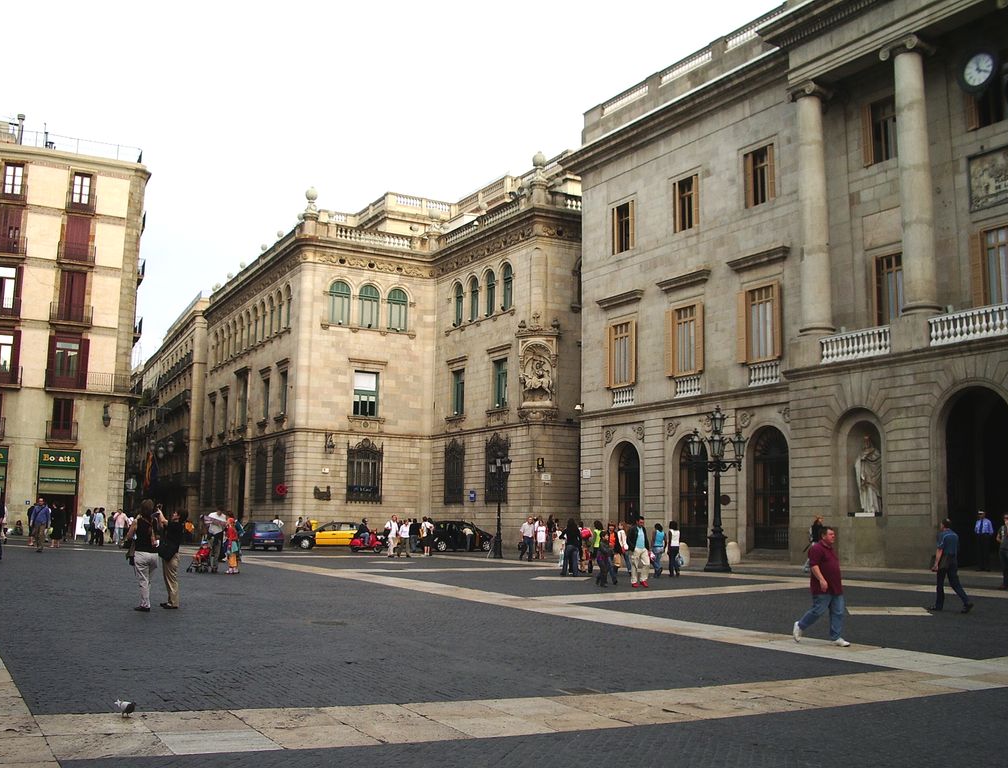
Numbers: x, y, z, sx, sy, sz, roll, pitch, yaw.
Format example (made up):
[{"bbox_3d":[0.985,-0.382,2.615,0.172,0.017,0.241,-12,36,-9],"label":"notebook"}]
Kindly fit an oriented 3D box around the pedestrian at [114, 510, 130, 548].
[{"bbox_3d":[-17.847,6.722,48.500,0.550,1.700,0.400,-1,-8,10],"label":"pedestrian"}]

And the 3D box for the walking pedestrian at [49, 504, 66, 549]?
[{"bbox_3d":[-17.288,5.486,40.000,0.550,1.660,0.420,2,-8,-10],"label":"walking pedestrian"}]

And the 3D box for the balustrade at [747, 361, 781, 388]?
[{"bbox_3d":[9.986,-0.364,39.692,0.250,0.800,1.650,6,-9,-30],"label":"balustrade"}]

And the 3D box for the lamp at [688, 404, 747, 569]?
[{"bbox_3d":[7.073,3.462,34.300,1.930,5.450,1.930,-1,-9,12],"label":"lamp"}]

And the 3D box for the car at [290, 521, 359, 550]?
[{"bbox_3d":[-8.648,7.814,53.300,4.400,1.430,1.740,4,-9,-19],"label":"car"}]

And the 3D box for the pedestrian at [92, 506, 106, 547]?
[{"bbox_3d":[-17.775,6.284,45.500,0.380,1.720,0.480,-4,-9,30],"label":"pedestrian"}]

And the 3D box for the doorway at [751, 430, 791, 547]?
[{"bbox_3d":[10.081,3.881,38.881,0.500,4.620,2.000,6,-10,-32],"label":"doorway"}]

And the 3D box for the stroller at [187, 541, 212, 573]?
[{"bbox_3d":[-8.617,4.881,29.300,0.720,0.920,0.470,8,-10,-40],"label":"stroller"}]

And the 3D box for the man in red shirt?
[{"bbox_3d":[4.751,3.002,15.527,0.850,1.750,0.600,-4,-9,28],"label":"man in red shirt"}]

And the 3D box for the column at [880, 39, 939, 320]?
[{"bbox_3d":[13.646,-6.945,34.639,1.280,9.510,1.280,6,-10,-32],"label":"column"}]

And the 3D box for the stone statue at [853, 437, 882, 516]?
[{"bbox_3d":[11.656,2.886,33.200,0.650,2.500,0.880,6,-10,-32],"label":"stone statue"}]

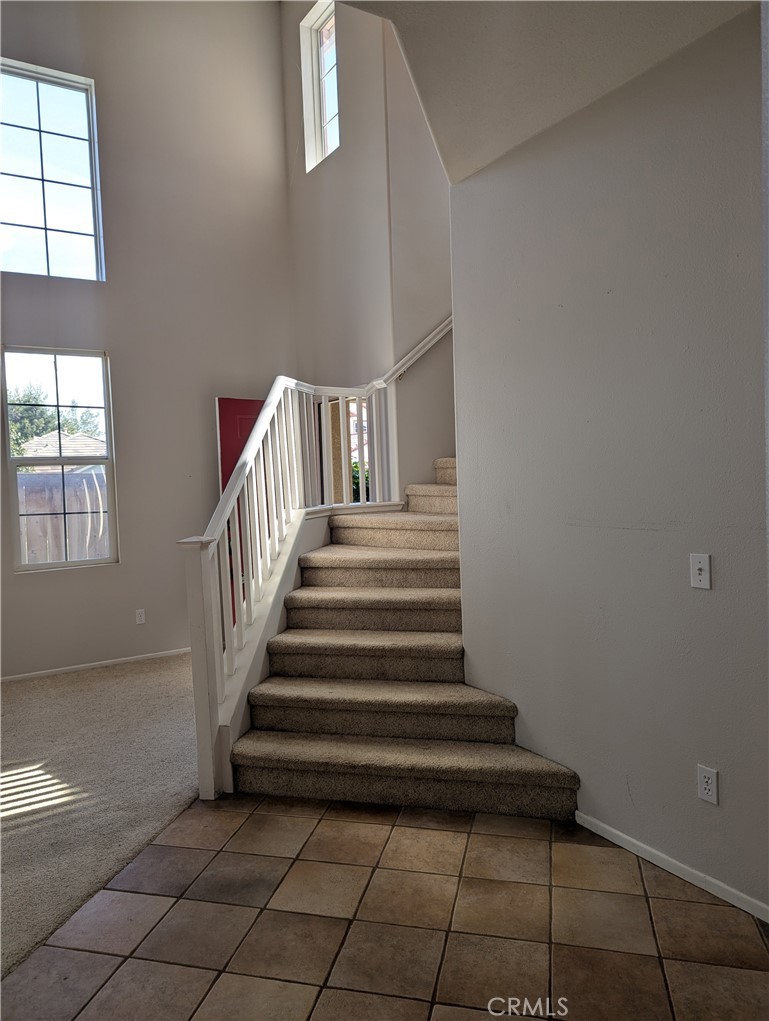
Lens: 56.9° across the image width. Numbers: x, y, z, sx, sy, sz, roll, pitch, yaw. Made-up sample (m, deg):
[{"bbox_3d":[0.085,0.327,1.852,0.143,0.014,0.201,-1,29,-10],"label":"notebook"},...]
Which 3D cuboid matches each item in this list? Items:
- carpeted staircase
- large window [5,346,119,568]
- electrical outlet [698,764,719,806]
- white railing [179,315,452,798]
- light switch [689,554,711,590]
[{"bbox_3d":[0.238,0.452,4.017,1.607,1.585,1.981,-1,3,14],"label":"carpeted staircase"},{"bbox_3d":[-2.456,-0.387,5.421,0.725,1.659,0.100,-4,4,-30],"label":"large window"},{"bbox_3d":[1.101,0.935,2.413,0.012,0.115,0.071,-4,4,-33],"label":"electrical outlet"},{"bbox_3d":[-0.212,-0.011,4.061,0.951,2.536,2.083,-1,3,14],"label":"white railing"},{"bbox_3d":[1.065,0.206,2.389,0.014,0.115,0.071,-4,4,-33],"label":"light switch"}]

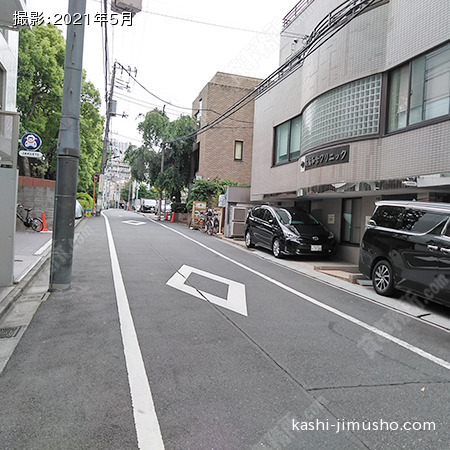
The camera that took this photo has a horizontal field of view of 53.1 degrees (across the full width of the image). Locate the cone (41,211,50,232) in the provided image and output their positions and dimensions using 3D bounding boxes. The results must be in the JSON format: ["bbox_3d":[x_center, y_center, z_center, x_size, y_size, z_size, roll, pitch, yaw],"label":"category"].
[{"bbox_3d":[-6.870,-0.120,17.200,0.400,0.730,0.400,2,1,-15],"label":"cone"}]

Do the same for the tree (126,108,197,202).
[{"bbox_3d":[-4.800,-4.800,34.600,5.000,7.800,4.800,2,1,-15],"label":"tree"}]

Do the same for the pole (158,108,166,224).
[{"bbox_3d":[-4.748,-4.779,34.412,0.320,8.850,0.320,2,1,-15],"label":"pole"}]

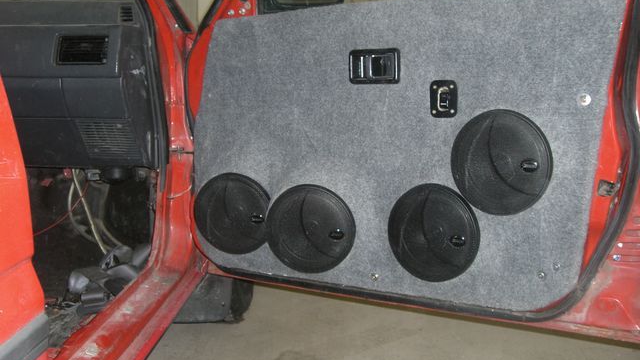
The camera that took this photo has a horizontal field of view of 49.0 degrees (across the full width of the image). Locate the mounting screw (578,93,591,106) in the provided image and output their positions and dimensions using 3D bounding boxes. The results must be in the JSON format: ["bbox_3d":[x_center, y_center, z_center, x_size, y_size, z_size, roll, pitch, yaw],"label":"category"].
[{"bbox_3d":[0.423,-0.128,1.126,0.021,0.021,0.006,4,7,34],"label":"mounting screw"}]

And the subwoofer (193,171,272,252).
[{"bbox_3d":[-0.185,0.074,1.527,0.184,0.184,0.040,2,10,21],"label":"subwoofer"}]

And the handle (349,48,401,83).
[{"bbox_3d":[0.102,-0.214,1.333,0.109,0.066,0.025,4,7,34],"label":"handle"}]

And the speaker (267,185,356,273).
[{"bbox_3d":[-0.019,0.098,1.417,0.184,0.184,0.040,2,9,18],"label":"speaker"}]

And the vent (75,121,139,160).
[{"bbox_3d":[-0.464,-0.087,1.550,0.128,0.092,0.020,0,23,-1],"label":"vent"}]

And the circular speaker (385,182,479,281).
[{"bbox_3d":[0.209,0.098,1.304,0.184,0.184,0.040,4,7,34],"label":"circular speaker"}]

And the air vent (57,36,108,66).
[{"bbox_3d":[-0.504,-0.275,1.490,0.112,0.063,0.025,0,5,-1],"label":"air vent"}]

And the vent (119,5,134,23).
[{"bbox_3d":[-0.410,-0.353,1.490,0.034,0.038,0.015,0,5,-1],"label":"vent"}]

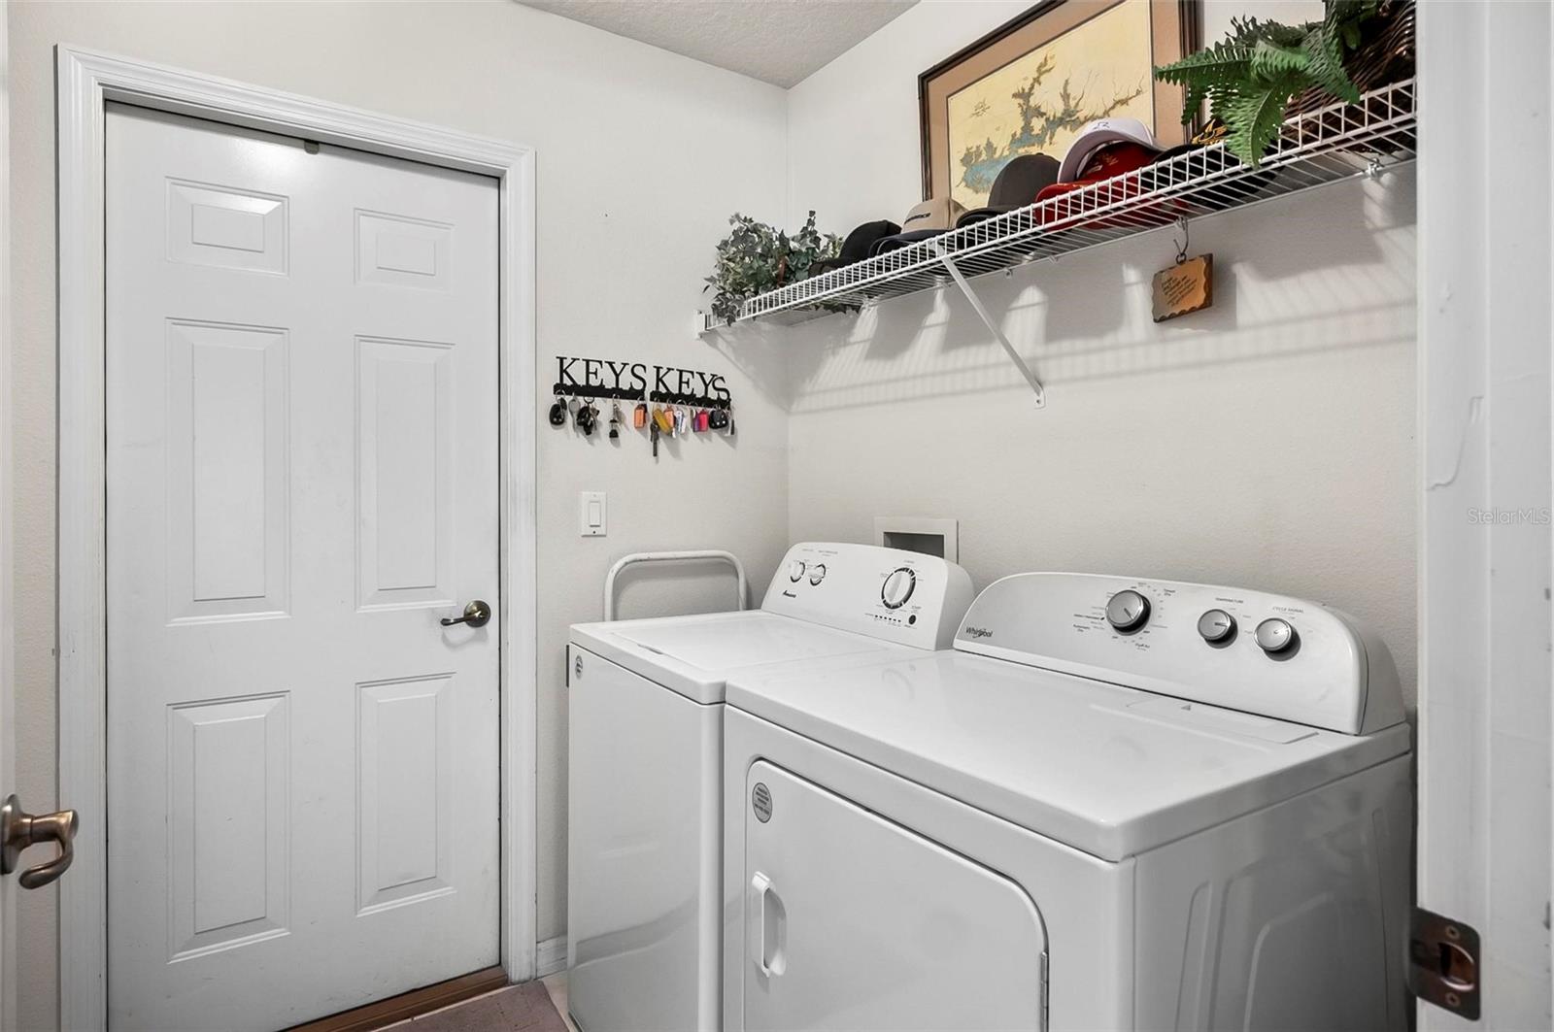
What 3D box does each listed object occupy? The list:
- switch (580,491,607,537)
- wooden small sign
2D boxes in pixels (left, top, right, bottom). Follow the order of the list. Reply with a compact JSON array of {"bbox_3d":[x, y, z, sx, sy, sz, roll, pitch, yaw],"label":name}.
[{"bbox_3d":[-0.482,-0.004,2.165,0.071,0.116,0.012,-1,1,-34],"label":"switch"},{"bbox_3d":[0.720,-0.401,1.457,0.016,0.087,0.115,0,1,-20],"label":"wooden small sign"}]

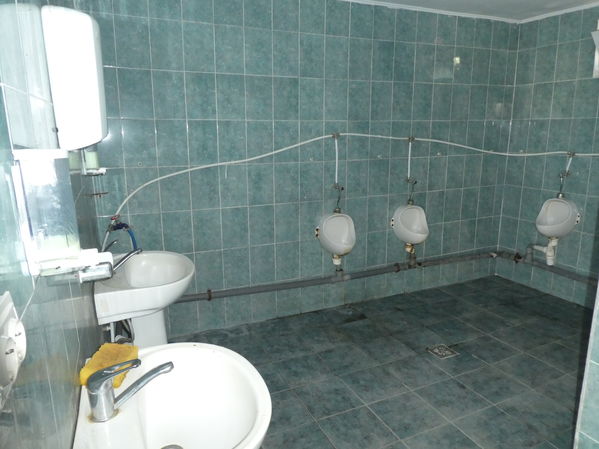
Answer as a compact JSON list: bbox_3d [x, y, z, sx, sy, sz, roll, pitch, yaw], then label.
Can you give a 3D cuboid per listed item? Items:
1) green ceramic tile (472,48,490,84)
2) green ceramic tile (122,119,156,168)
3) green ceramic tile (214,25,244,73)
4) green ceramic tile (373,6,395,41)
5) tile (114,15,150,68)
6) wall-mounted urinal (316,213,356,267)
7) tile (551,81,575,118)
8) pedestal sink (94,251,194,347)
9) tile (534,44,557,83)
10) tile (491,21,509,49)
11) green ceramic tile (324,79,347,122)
[{"bbox_3d":[1.573,-1.352,3.589,0.200,0.300,0.010,-6,13,-22],"label":"green ceramic tile"},{"bbox_3d":[-1.014,-0.513,2.651,0.200,0.300,0.010,-6,13,-22],"label":"green ceramic tile"},{"bbox_3d":[-0.461,-1.147,2.731,0.198,0.297,0.010,-6,14,-22],"label":"green ceramic tile"},{"bbox_3d":[0.641,-1.515,3.129,0.198,0.230,0.010,-6,14,-22],"label":"green ceramic tile"},{"bbox_3d":[-1.018,-1.101,2.523,0.200,0.300,0.010,-6,14,-23],"label":"tile"},{"bbox_3d":[0.331,0.114,3.184,0.330,0.375,0.265,-6,14,-23],"label":"wall-mounted urinal"},{"bbox_3d":[2.135,-1.006,3.360,0.010,0.297,0.198,-6,14,-22],"label":"tile"},{"bbox_3d":[-0.749,0.600,2.114,0.450,0.780,0.570,-6,14,-22],"label":"pedestal sink"},{"bbox_3d":[2.092,-1.353,3.520,0.010,0.300,0.200,-6,14,-22],"label":"tile"},{"bbox_3d":[1.738,-1.625,3.579,0.198,0.235,0.010,-6,14,-23],"label":"tile"},{"bbox_3d":[0.276,-0.930,3.111,0.200,0.300,0.010,-6,13,-22],"label":"green ceramic tile"}]

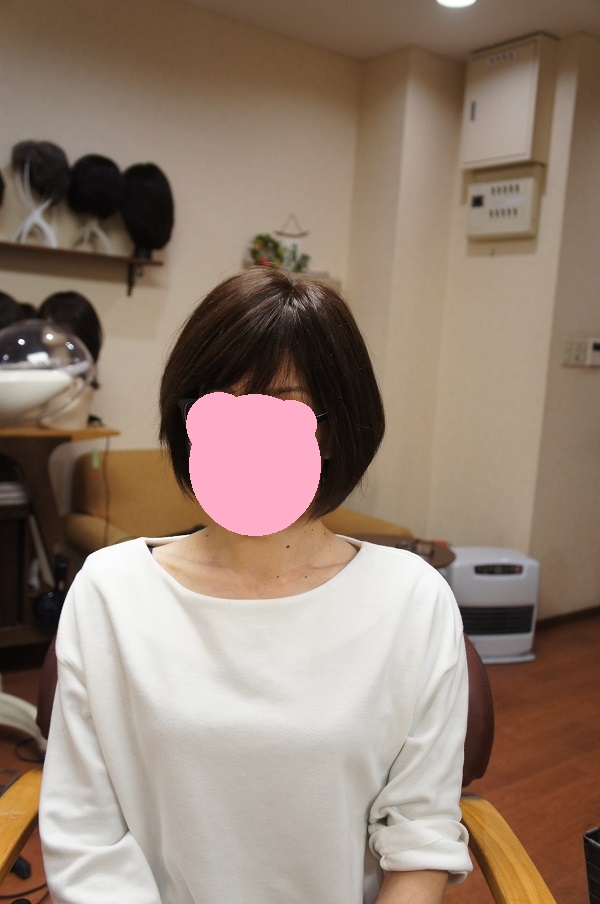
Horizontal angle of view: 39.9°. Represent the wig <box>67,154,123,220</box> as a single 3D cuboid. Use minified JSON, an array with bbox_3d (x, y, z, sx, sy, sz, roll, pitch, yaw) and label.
[{"bbox_3d":[-0.779,-1.002,3.136,0.190,0.245,0.210,8,9,27],"label":"wig"}]

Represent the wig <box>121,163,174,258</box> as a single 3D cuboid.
[{"bbox_3d":[-0.604,-0.957,3.278,0.190,0.360,0.210,8,9,30],"label":"wig"}]

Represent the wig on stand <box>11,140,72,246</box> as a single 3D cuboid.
[{"bbox_3d":[-0.949,-0.946,3.016,0.190,0.380,0.220,9,10,33],"label":"wig on stand"}]

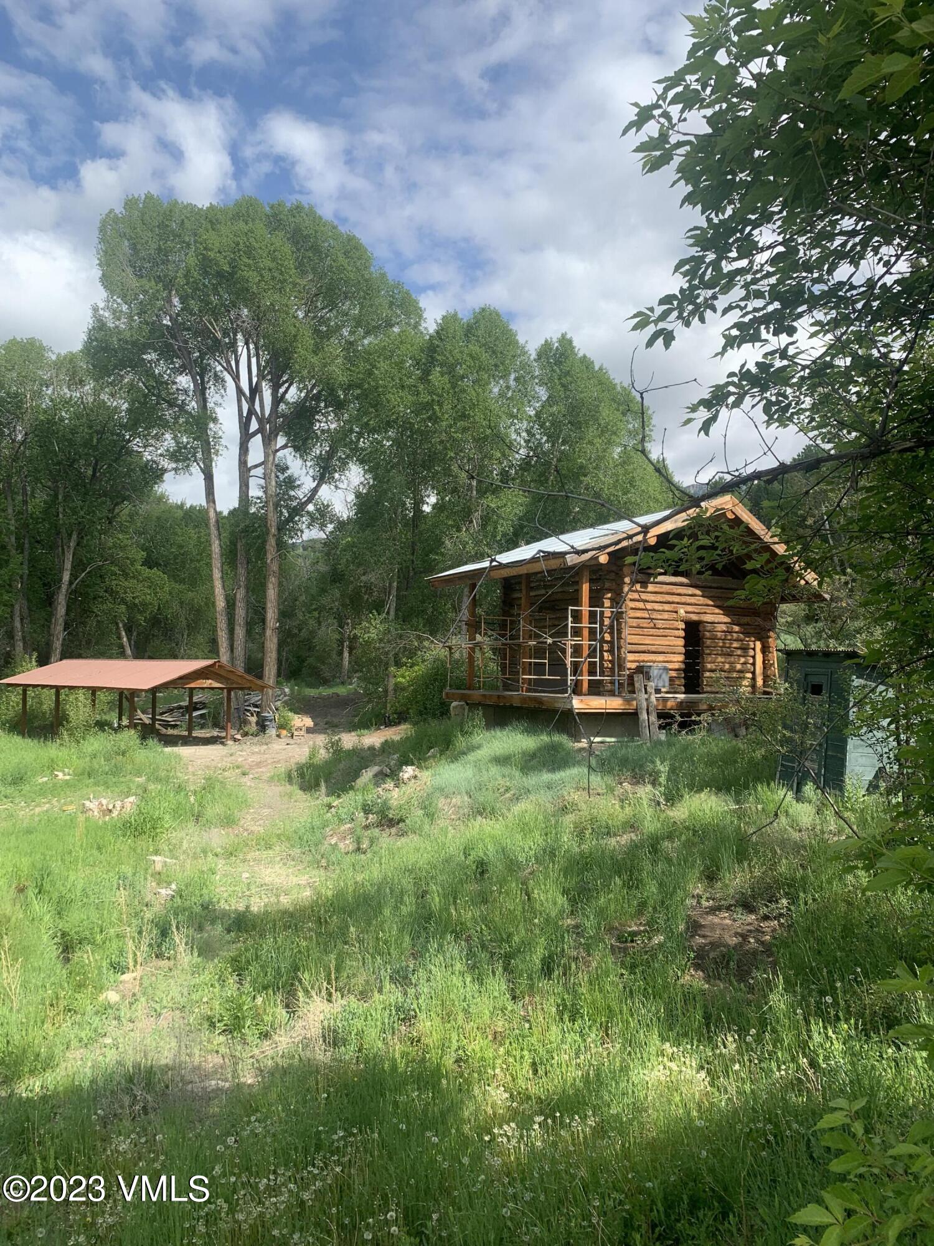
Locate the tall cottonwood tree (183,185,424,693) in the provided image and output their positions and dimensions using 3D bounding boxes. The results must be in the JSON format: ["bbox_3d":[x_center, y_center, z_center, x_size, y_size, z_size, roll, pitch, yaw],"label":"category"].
[{"bbox_3d":[-7.564,-7.612,44.903,10.400,25.260,10.000,1,-3,0],"label":"tall cottonwood tree"}]

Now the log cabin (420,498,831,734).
[{"bbox_3d":[4.181,-0.130,26.121,8.100,6.000,7.000,2,-3,-29],"label":"log cabin"}]

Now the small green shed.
[{"bbox_3d":[5.828,1.570,14.946,1.250,2.300,1.320,2,-3,-32],"label":"small green shed"}]

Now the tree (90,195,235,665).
[{"bbox_3d":[-14.288,-7.843,45.411,7.200,25.830,7.600,1,-3,0],"label":"tree"}]

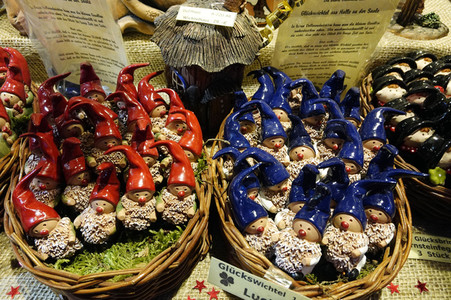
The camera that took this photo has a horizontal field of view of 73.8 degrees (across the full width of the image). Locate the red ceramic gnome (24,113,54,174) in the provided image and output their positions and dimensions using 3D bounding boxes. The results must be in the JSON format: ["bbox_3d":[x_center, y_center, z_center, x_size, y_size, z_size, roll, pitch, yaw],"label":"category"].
[{"bbox_3d":[-0.214,-0.005,0.352,0.042,0.085,0.042,2,23,2],"label":"red ceramic gnome"}]

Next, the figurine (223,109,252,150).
[{"bbox_3d":[0.018,0.003,0.337,0.042,0.085,0.042,-3,23,-4],"label":"figurine"}]

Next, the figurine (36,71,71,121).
[{"bbox_3d":[-0.215,-0.043,0.385,0.044,0.086,0.042,0,26,0],"label":"figurine"}]

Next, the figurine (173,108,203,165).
[{"bbox_3d":[-0.041,-0.003,0.340,0.042,0.086,0.042,-3,23,-4],"label":"figurine"}]

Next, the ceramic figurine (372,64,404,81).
[{"bbox_3d":[0.249,-0.095,0.470,0.050,0.078,0.046,-3,26,-4],"label":"ceramic figurine"}]

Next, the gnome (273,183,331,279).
[{"bbox_3d":[0.069,0.072,0.265,0.042,0.085,0.041,8,17,9],"label":"gnome"}]

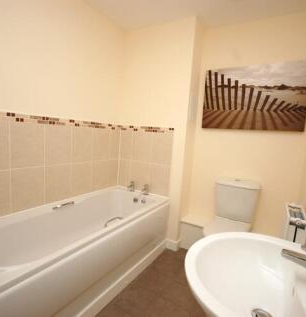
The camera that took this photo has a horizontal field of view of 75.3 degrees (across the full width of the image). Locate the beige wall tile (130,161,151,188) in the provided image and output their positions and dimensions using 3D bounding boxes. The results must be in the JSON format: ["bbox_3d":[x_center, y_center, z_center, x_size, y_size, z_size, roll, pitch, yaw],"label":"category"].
[{"bbox_3d":[-0.159,0.203,2.286,0.248,0.330,0.012,8,8,31],"label":"beige wall tile"}]

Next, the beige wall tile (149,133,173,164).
[{"bbox_3d":[0.084,-0.094,2.111,0.268,0.330,0.010,8,8,31],"label":"beige wall tile"}]

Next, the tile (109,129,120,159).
[{"bbox_3d":[-0.451,-0.155,2.324,0.010,0.330,0.171,8,8,31],"label":"tile"}]

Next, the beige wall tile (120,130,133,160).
[{"bbox_3d":[-0.321,-0.150,2.353,0.179,0.330,0.010,8,8,31],"label":"beige wall tile"}]

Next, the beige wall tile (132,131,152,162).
[{"bbox_3d":[-0.137,-0.126,2.248,0.248,0.330,0.012,8,8,31],"label":"beige wall tile"}]

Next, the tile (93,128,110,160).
[{"bbox_3d":[-0.560,-0.142,2.144,0.010,0.330,0.246,8,8,31],"label":"tile"}]

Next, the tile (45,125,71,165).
[{"bbox_3d":[-0.819,-0.110,1.720,0.010,0.330,0.246,8,8,31],"label":"tile"}]

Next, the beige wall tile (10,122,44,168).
[{"bbox_3d":[-0.948,-0.095,1.509,0.010,0.330,0.246,8,8,31],"label":"beige wall tile"}]

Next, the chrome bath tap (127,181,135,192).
[{"bbox_3d":[-0.240,0.311,2.219,0.045,0.115,0.110,8,8,31],"label":"chrome bath tap"}]

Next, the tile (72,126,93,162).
[{"bbox_3d":[-0.684,-0.125,1.935,0.012,0.330,0.248,8,8,31],"label":"tile"}]

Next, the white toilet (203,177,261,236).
[{"bbox_3d":[0.686,0.644,1.773,0.380,0.805,0.660,8,8,31],"label":"white toilet"}]

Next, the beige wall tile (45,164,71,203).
[{"bbox_3d":[-0.835,0.220,1.760,0.012,0.330,0.248,8,8,31],"label":"beige wall tile"}]

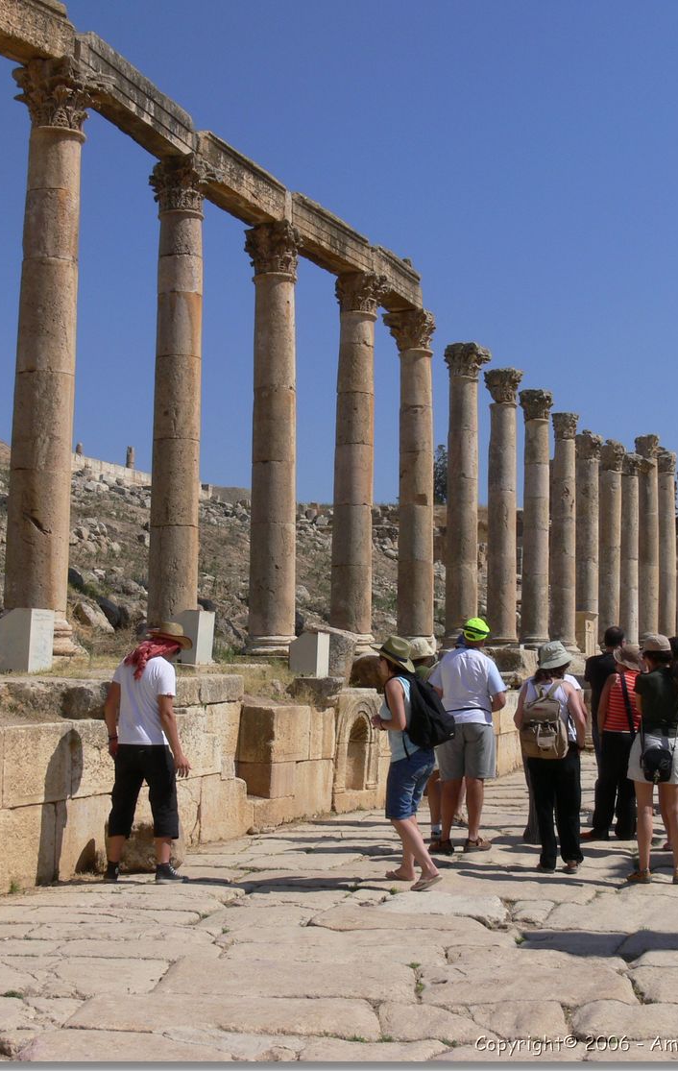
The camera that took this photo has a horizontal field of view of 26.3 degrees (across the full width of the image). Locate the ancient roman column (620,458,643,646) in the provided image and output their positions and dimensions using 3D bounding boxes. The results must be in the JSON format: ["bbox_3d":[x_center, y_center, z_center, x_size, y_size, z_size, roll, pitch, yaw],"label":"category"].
[{"bbox_3d":[10.638,0.714,52.828,0.950,7.410,0.950,-1,-5,22],"label":"ancient roman column"}]

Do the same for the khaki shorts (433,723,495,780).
[{"bbox_3d":[0.999,1.685,11.405,0.460,0.483,0.330,0,-4,4],"label":"khaki shorts"}]

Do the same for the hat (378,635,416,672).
[{"bbox_3d":[0.375,0.789,9.600,0.330,0.140,0.290,25,5,21],"label":"hat"}]

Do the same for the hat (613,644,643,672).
[{"bbox_3d":[2.418,1.013,12.100,0.270,0.170,0.310,4,6,-37],"label":"hat"}]

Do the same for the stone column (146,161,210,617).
[{"bbox_3d":[-2.349,-1.920,21.090,1.000,7.400,1.000,1,-4,0],"label":"stone column"}]

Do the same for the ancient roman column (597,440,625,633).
[{"bbox_3d":[8.497,0.291,45.139,0.880,6.540,0.880,-1,-5,22],"label":"ancient roman column"}]

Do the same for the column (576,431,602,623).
[{"bbox_3d":[7.213,0.147,41.931,0.850,6.320,0.850,-1,-5,22],"label":"column"}]

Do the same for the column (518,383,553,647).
[{"bbox_3d":[5.524,-0.355,40.332,0.970,7.470,0.970,-1,-5,22],"label":"column"}]

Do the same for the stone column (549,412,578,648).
[{"bbox_3d":[6.719,-0.033,43.248,0.950,7.310,0.950,-1,-5,22],"label":"stone column"}]

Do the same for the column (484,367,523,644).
[{"bbox_3d":[3.889,-0.643,34.306,0.920,6.745,0.920,-1,-5,22],"label":"column"}]

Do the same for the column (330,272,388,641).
[{"bbox_3d":[0.282,-1.389,27.521,1.000,7.410,1.000,-1,-5,22],"label":"column"}]

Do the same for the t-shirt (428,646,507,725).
[{"bbox_3d":[0.990,1.154,11.100,0.570,0.640,0.320,0,-5,6],"label":"t-shirt"}]

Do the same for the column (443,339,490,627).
[{"bbox_3d":[2.900,-0.857,33.919,1.020,7.410,1.020,-1,-5,22],"label":"column"}]

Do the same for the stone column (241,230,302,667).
[{"bbox_3d":[-0.980,-1.543,22.600,0.950,6.814,0.950,1,-4,0],"label":"stone column"}]

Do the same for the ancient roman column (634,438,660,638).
[{"bbox_3d":[10.833,0.208,50.774,0.950,7.510,0.950,-1,-5,22],"label":"ancient roman column"}]

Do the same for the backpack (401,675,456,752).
[{"bbox_3d":[0.598,1.175,9.650,0.240,0.490,0.310,-22,-15,27],"label":"backpack"}]

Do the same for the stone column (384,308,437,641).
[{"bbox_3d":[1.470,-1.067,27.665,0.920,6.660,0.920,-2,-5,25],"label":"stone column"}]

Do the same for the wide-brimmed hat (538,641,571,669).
[{"bbox_3d":[1.520,0.846,10.200,0.270,0.170,0.300,-4,5,41],"label":"wide-brimmed hat"}]

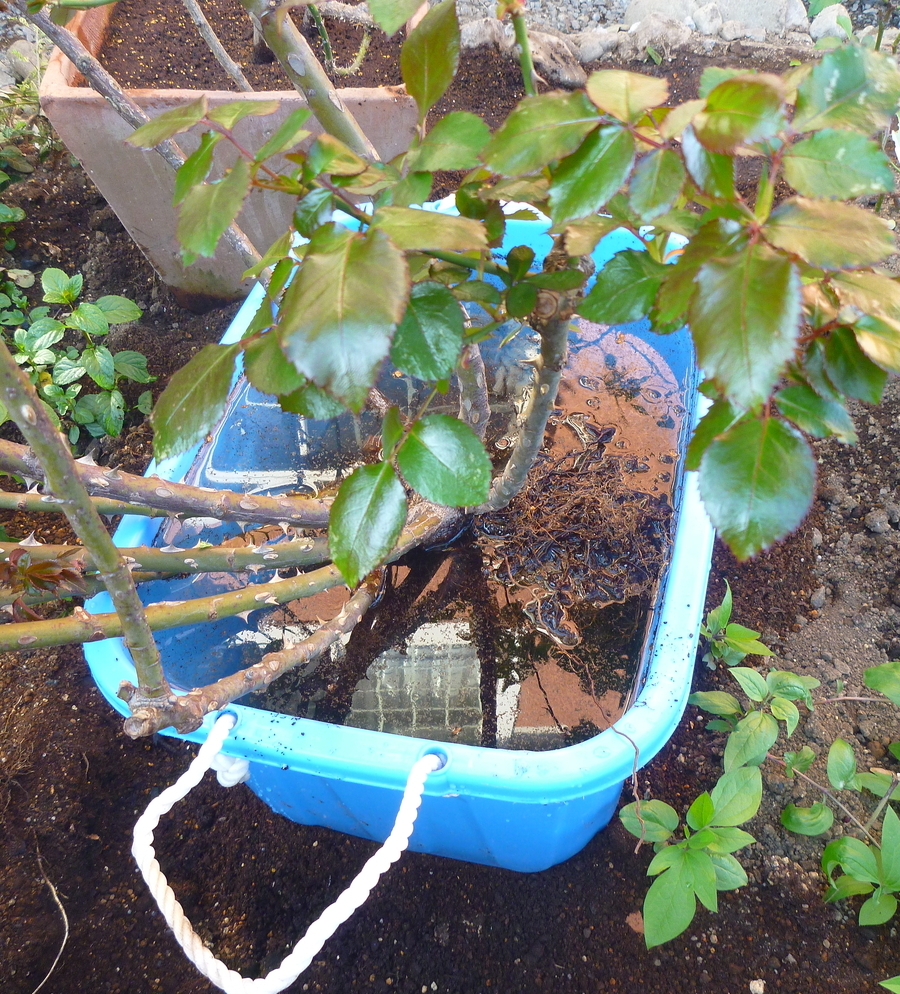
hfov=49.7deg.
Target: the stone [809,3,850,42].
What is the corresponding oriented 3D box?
[{"bbox_3d":[0.731,-0.914,1.870,0.072,0.058,0.065,0,48,0],"label":"stone"}]

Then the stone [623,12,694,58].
[{"bbox_3d":[0.309,-0.685,1.440,0.105,0.052,0.065,0,52,0],"label":"stone"}]

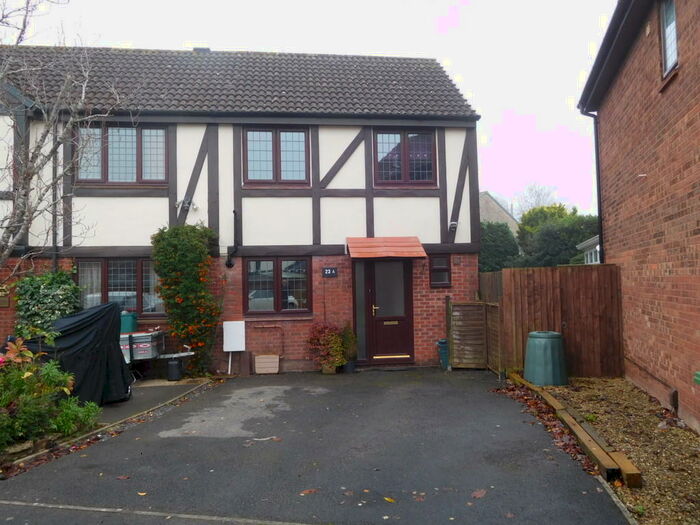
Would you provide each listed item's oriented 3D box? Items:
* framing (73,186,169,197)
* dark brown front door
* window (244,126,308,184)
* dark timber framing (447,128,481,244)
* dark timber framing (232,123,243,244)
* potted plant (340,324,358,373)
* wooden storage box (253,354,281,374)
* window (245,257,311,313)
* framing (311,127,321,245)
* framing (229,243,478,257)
[{"bbox_3d":[-4.344,-1.322,9.612,1.762,0.180,0.050,-1,-2,-6],"label":"framing"},{"bbox_3d":[0.791,0.968,10.163,0.965,2.064,0.090,-1,-3,-6],"label":"dark brown front door"},{"bbox_3d":[-1.449,-2.077,9.941,1.291,1.149,0.090,-1,-2,-6],"label":"window"},{"bbox_3d":[2.298,-1.552,10.271,0.613,2.388,0.060,-1,-2,-6],"label":"dark timber framing"},{"bbox_3d":[-2.175,-1.505,9.832,0.165,2.359,0.050,-1,-2,-6],"label":"dark timber framing"},{"bbox_3d":[-0.029,1.591,9.569,0.400,0.900,0.400,-1,-2,-6],"label":"potted plant"},{"bbox_3d":[-1.560,1.922,9.635,0.457,0.359,0.280,-1,-3,-6],"label":"wooden storage box"},{"bbox_3d":[-1.407,0.446,9.900,1.311,1.149,0.090,-1,-2,-6],"label":"window"},{"bbox_3d":[-0.669,-1.519,9.959,0.158,2.365,0.050,-1,-2,-6],"label":"framing"},{"bbox_3d":[0.075,-0.233,9.981,4.967,0.228,0.060,-1,-2,-6],"label":"framing"}]

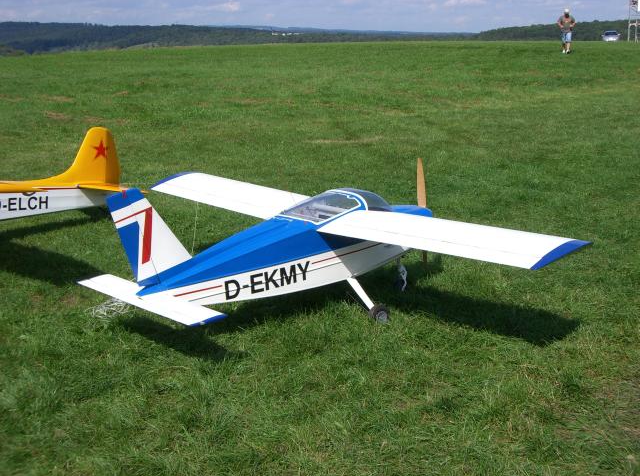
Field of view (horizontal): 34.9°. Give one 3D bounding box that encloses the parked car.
[{"bbox_3d":[30.934,-21.233,108.068,1.800,1.500,4.300,3,12,15],"label":"parked car"}]

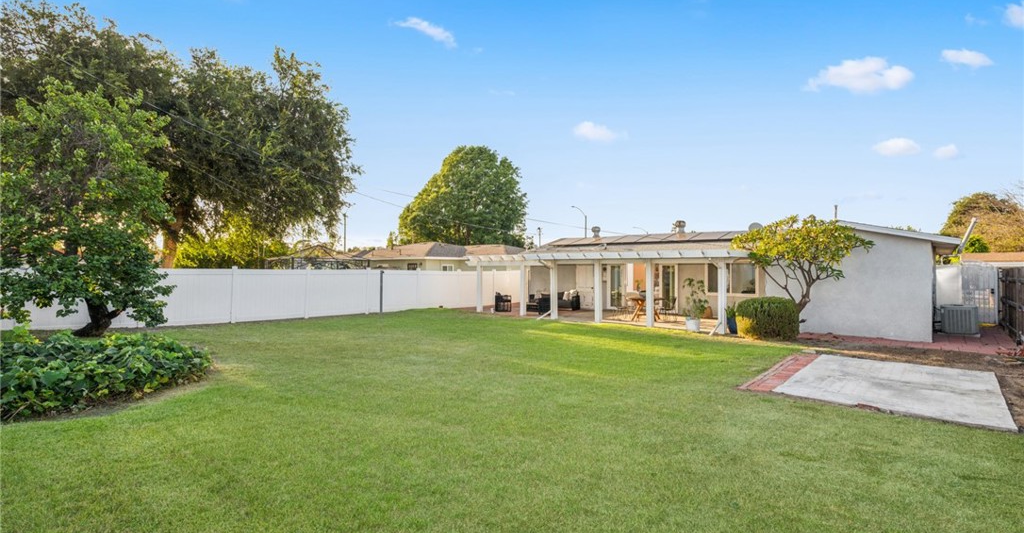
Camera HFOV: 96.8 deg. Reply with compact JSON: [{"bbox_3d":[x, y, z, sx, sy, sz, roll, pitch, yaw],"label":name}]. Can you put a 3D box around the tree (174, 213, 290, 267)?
[{"bbox_3d":[-14.750,-0.400,24.000,5.200,4.900,4.500,1,-1,-32],"label":"tree"}]

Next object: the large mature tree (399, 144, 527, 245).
[{"bbox_3d":[-4.800,-4.840,45.000,12.800,14.200,12.300,0,-1,-6],"label":"large mature tree"}]

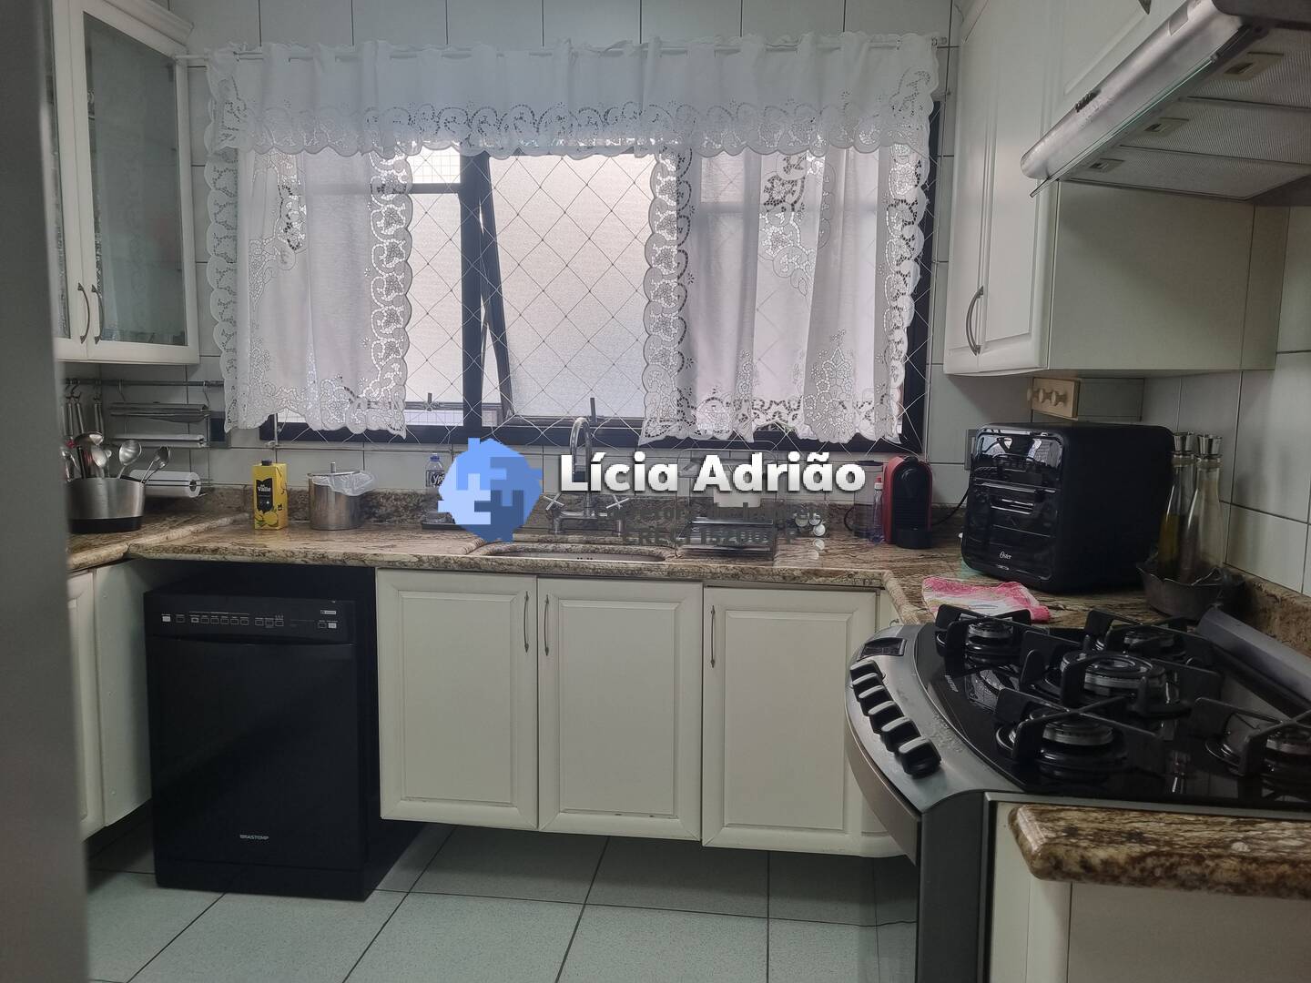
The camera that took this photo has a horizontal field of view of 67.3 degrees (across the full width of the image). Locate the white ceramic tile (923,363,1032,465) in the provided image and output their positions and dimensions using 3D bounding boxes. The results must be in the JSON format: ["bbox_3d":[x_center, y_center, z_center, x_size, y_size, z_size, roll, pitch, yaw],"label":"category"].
[{"bbox_3d":[0.970,-0.229,2.946,0.300,0.300,0.010,1,6,6],"label":"white ceramic tile"}]

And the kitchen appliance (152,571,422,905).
[{"bbox_3d":[-1.055,0.663,2.979,0.602,0.837,0.610,1,7,7],"label":"kitchen appliance"}]

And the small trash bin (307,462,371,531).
[{"bbox_3d":[-1.020,0.013,3.152,0.175,0.205,0.168,1,7,7],"label":"small trash bin"}]

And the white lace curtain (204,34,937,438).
[{"bbox_3d":[-0.315,-0.757,3.027,2.230,1.180,0.090,1,7,7],"label":"white lace curtain"}]

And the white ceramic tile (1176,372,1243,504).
[{"bbox_3d":[1.230,-0.145,2.203,0.010,0.308,0.302,1,7,7],"label":"white ceramic tile"}]

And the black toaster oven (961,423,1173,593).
[{"bbox_3d":[1.000,0.027,2.416,0.329,0.374,0.324,-2,7,-22],"label":"black toaster oven"}]

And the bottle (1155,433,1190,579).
[{"bbox_3d":[1.096,0.048,2.076,0.080,0.335,0.080,1,6,6],"label":"bottle"}]

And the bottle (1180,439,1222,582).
[{"bbox_3d":[1.115,0.054,2.004,0.080,0.335,0.080,1,6,6],"label":"bottle"}]

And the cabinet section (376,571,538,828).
[{"bbox_3d":[-0.516,0.549,2.926,0.450,0.710,0.450,1,6,6],"label":"cabinet section"}]

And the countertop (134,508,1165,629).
[{"bbox_3d":[-0.098,0.197,2.498,2.665,0.040,1.088,1,6,7],"label":"countertop"}]

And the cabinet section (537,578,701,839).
[{"bbox_3d":[-0.069,0.564,2.876,0.450,0.710,0.450,1,6,6],"label":"cabinet section"}]

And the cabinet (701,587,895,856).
[{"bbox_3d":[0.389,0.586,2.866,0.475,0.727,0.500,1,7,7],"label":"cabinet"}]

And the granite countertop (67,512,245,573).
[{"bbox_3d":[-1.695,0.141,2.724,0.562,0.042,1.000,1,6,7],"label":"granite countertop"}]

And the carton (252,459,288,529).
[{"bbox_3d":[-1.216,0.009,3.119,0.075,0.213,0.070,1,7,7],"label":"carton"}]

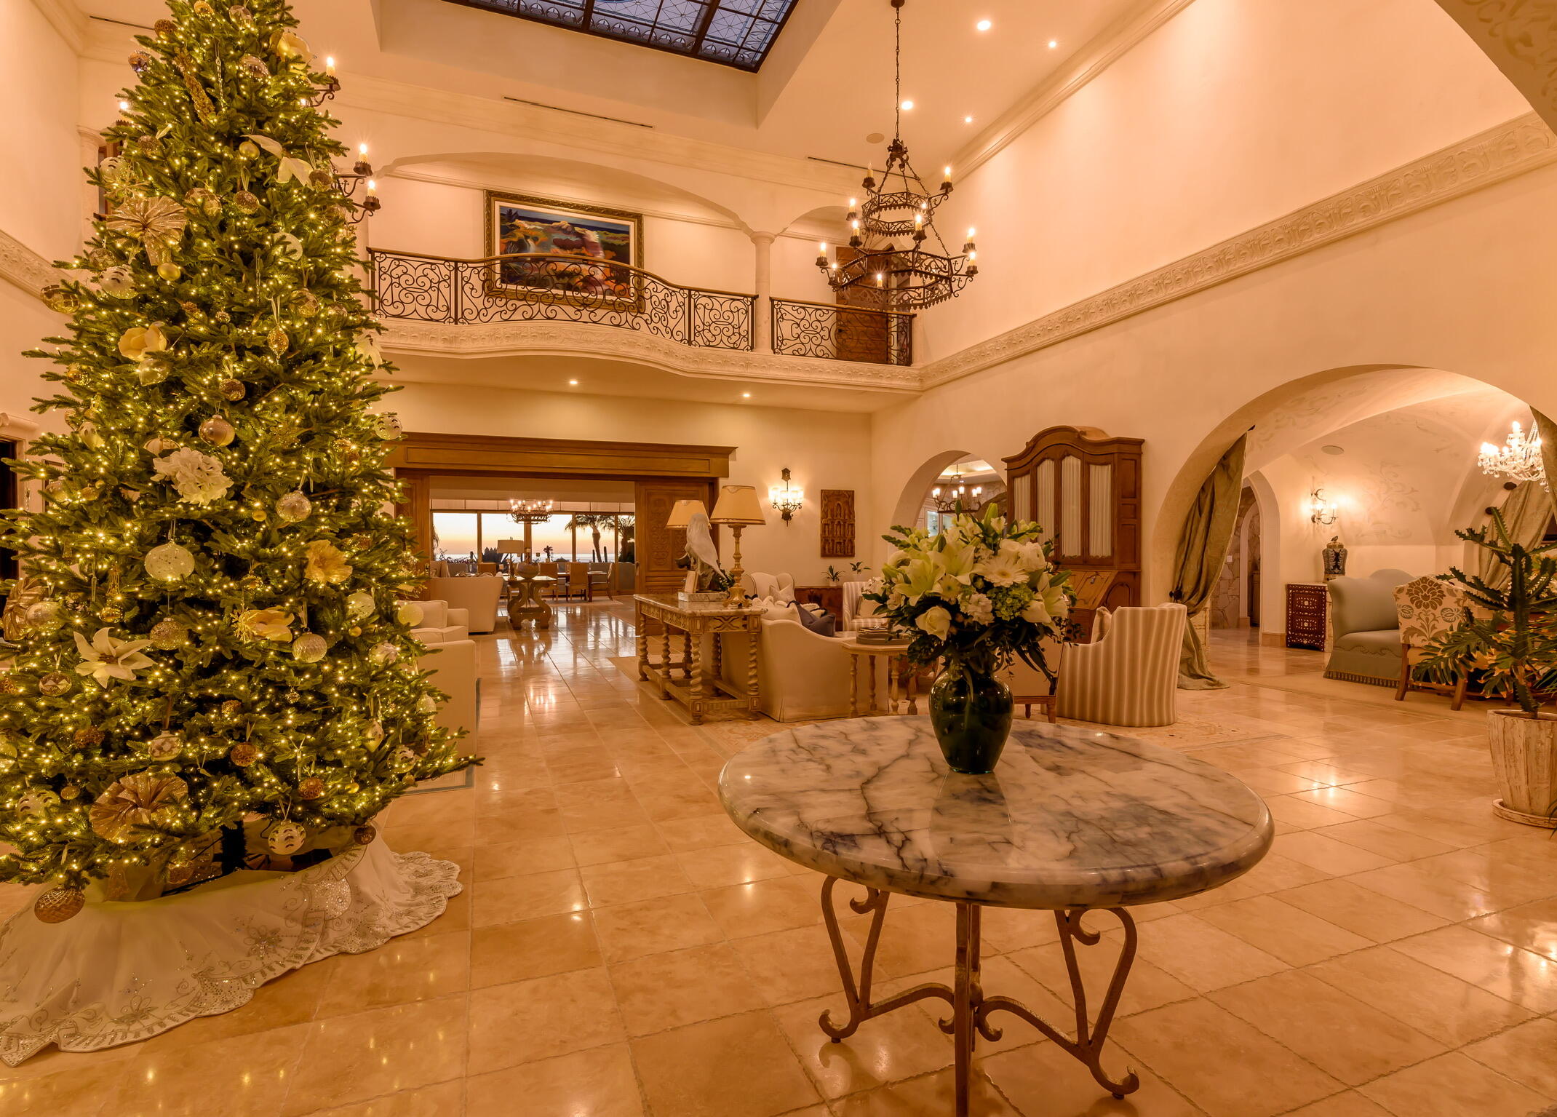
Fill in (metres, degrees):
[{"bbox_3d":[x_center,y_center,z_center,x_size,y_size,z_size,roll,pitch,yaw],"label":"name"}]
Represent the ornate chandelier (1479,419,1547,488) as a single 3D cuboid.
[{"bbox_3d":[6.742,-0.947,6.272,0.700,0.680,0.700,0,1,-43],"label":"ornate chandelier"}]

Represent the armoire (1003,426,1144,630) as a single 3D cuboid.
[{"bbox_3d":[3.095,-0.109,7.667,0.666,2.650,1.549,0,1,-23],"label":"armoire"}]

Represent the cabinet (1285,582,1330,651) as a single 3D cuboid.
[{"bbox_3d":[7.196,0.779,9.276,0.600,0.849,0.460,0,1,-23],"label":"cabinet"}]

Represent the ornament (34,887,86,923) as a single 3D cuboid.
[{"bbox_3d":[-1.882,0.913,1.828,0.091,0.091,0.091,0,0,-19],"label":"ornament"}]

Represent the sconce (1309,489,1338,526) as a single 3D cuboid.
[{"bbox_3d":[7.872,-0.730,10.086,0.384,0.531,0.205,0,0,-19],"label":"sconce"}]

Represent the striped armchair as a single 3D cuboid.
[{"bbox_3d":[2.694,0.798,5.559,0.880,0.870,0.780,0,1,31],"label":"striped armchair"}]

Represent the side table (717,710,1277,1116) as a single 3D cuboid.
[{"bbox_3d":[0.480,0.905,1.747,1.235,0.750,1.235,0,0,-19],"label":"side table"}]

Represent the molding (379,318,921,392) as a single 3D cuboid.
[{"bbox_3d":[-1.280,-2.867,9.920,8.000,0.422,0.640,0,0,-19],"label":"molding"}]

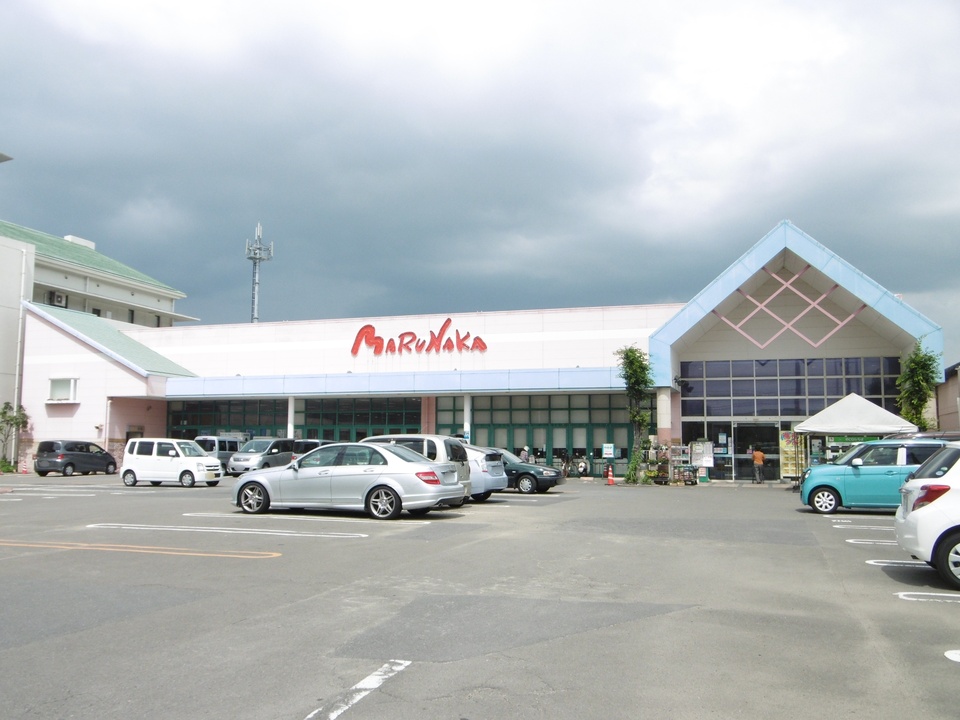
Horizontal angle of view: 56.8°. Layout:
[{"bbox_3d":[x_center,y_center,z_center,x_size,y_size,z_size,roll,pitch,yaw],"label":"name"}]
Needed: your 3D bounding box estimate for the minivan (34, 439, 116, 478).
[{"bbox_3d":[-19.682,4.809,43.620,1.695,1.715,4.215,-2,-6,18],"label":"minivan"}]

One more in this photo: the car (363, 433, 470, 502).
[{"bbox_3d":[-2.113,2.546,20.306,4.100,1.660,1.695,-2,-6,19],"label":"car"}]

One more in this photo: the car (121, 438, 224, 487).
[{"bbox_3d":[-10.534,3.562,30.781,3.395,1.645,1.475,-2,-6,19],"label":"car"}]

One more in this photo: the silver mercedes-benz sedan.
[{"bbox_3d":[-2.645,2.327,17.545,4.590,1.447,1.770,-2,-6,21],"label":"silver mercedes-benz sedan"}]

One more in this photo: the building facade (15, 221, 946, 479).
[{"bbox_3d":[-2.083,0.269,44.883,45.112,11.145,8.000,-2,-6,18],"label":"building facade"}]

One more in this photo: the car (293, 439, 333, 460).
[{"bbox_3d":[-7.474,4.696,42.296,1.475,1.700,3.395,-2,-6,18],"label":"car"}]

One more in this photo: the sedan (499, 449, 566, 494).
[{"bbox_3d":[0.459,3.406,27.560,4.300,1.390,1.690,-2,-6,20],"label":"sedan"}]

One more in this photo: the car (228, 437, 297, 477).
[{"bbox_3d":[-10.429,4.781,43.472,1.695,1.820,4.680,-1,-6,16],"label":"car"}]

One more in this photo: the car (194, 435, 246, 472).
[{"bbox_3d":[-12.737,4.811,44.657,1.475,1.880,3.395,-2,-6,19],"label":"car"}]

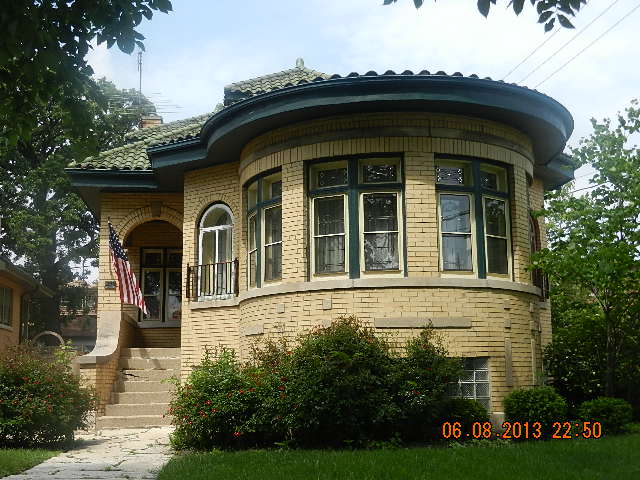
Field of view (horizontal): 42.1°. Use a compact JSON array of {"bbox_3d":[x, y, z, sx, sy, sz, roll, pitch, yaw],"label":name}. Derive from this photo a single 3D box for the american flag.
[{"bbox_3d":[-3.524,0.503,15.231,0.660,1.660,0.600,-1,-9,0],"label":"american flag"}]

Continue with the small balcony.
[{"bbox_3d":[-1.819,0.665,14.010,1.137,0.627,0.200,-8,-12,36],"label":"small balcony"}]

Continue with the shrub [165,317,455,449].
[{"bbox_3d":[-0.034,1.749,10.353,3.500,1.542,1.600,-1,-9,0],"label":"shrub"}]

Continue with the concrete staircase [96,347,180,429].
[{"bbox_3d":[-2.981,2.519,14.498,1.300,1.360,2.050,0,-9,-3],"label":"concrete staircase"}]

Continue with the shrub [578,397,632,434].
[{"bbox_3d":[3.879,2.376,11.254,0.730,0.495,0.700,-1,-9,0],"label":"shrub"}]

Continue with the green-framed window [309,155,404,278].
[{"bbox_3d":[0.468,-0.301,10.982,1.310,1.630,0.180,-3,-10,15],"label":"green-framed window"}]

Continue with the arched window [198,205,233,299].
[{"bbox_3d":[-1.781,0.192,14.309,0.845,1.651,0.150,-8,-12,36],"label":"arched window"}]

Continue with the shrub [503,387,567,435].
[{"bbox_3d":[2.846,2.266,10.971,0.850,0.646,0.820,-1,-9,0],"label":"shrub"}]

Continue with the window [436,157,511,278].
[{"bbox_3d":[2.229,-0.290,11.747,1.356,1.700,0.227,5,-11,-32],"label":"window"}]

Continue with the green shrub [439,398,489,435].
[{"bbox_3d":[1.854,2.286,10.615,0.680,0.518,0.650,-1,-9,0],"label":"green shrub"}]

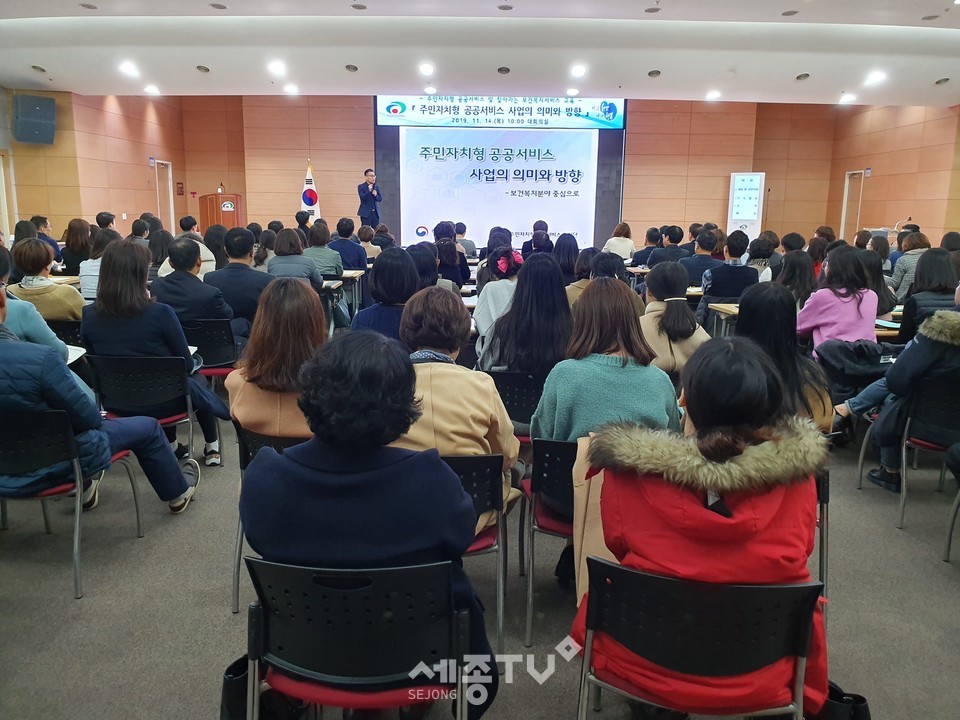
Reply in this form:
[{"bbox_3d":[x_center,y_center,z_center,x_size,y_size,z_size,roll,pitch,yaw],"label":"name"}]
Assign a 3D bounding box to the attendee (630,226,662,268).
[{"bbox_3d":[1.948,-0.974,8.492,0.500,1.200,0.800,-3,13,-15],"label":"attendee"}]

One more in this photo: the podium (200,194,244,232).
[{"bbox_3d":[-4.294,-2.144,11.960,0.680,1.200,0.500,-8,15,-33],"label":"podium"}]

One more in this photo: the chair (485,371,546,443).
[{"bbox_3d":[0.281,0.394,3.638,0.510,0.790,0.530,1,12,4],"label":"chair"}]

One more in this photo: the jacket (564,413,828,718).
[{"bbox_3d":[0.528,0.449,1.830,0.560,0.630,0.460,2,12,5],"label":"jacket"}]

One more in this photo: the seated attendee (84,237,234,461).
[{"bbox_3d":[-1.742,0.035,3.943,0.500,1.330,0.740,2,12,6],"label":"seated attendee"}]

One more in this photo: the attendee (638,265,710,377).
[{"bbox_3d":[0.904,0.127,3.770,0.460,1.270,0.740,-2,12,-12],"label":"attendee"}]

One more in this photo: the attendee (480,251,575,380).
[{"bbox_3d":[0.241,0.101,3.702,0.520,1.320,0.800,1,12,2],"label":"attendee"}]

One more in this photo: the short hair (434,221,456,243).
[{"bbox_3d":[-0.359,-1.305,7.428,0.220,0.230,0.230,1,12,2],"label":"short hair"}]

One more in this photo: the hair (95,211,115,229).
[{"bbox_3d":[-3.890,-1.433,7.493,0.180,0.200,0.210,6,13,23],"label":"hair"}]

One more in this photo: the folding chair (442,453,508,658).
[{"bbox_3d":[-0.158,0.602,2.515,0.480,0.760,0.530,1,13,2],"label":"folding chair"}]

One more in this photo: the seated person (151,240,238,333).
[{"bbox_3d":[-1.825,-0.168,5.004,0.520,1.290,0.780,4,12,18],"label":"seated person"}]

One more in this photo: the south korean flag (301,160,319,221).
[{"bbox_3d":[-3.747,-3.642,15.898,0.460,1.462,0.250,1,12,0],"label":"south korean flag"}]

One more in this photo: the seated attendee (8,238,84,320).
[{"bbox_3d":[-2.810,-0.182,4.709,0.500,1.230,0.800,3,13,10],"label":"seated attendee"}]

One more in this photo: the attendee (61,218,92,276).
[{"bbox_3d":[-4.016,-0.748,7.571,0.440,1.330,0.720,3,12,12],"label":"attendee"}]

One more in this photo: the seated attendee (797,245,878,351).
[{"bbox_3d":[2.183,-0.061,4.443,0.520,1.250,0.800,-2,13,-12],"label":"seated attendee"}]

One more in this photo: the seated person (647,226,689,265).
[{"bbox_3d":[2.156,-0.904,8.387,0.520,1.320,0.780,-1,12,-6],"label":"seated person"}]

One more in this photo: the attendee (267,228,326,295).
[{"bbox_3d":[-1.677,-0.567,6.670,0.530,1.300,0.800,1,12,2],"label":"attendee"}]

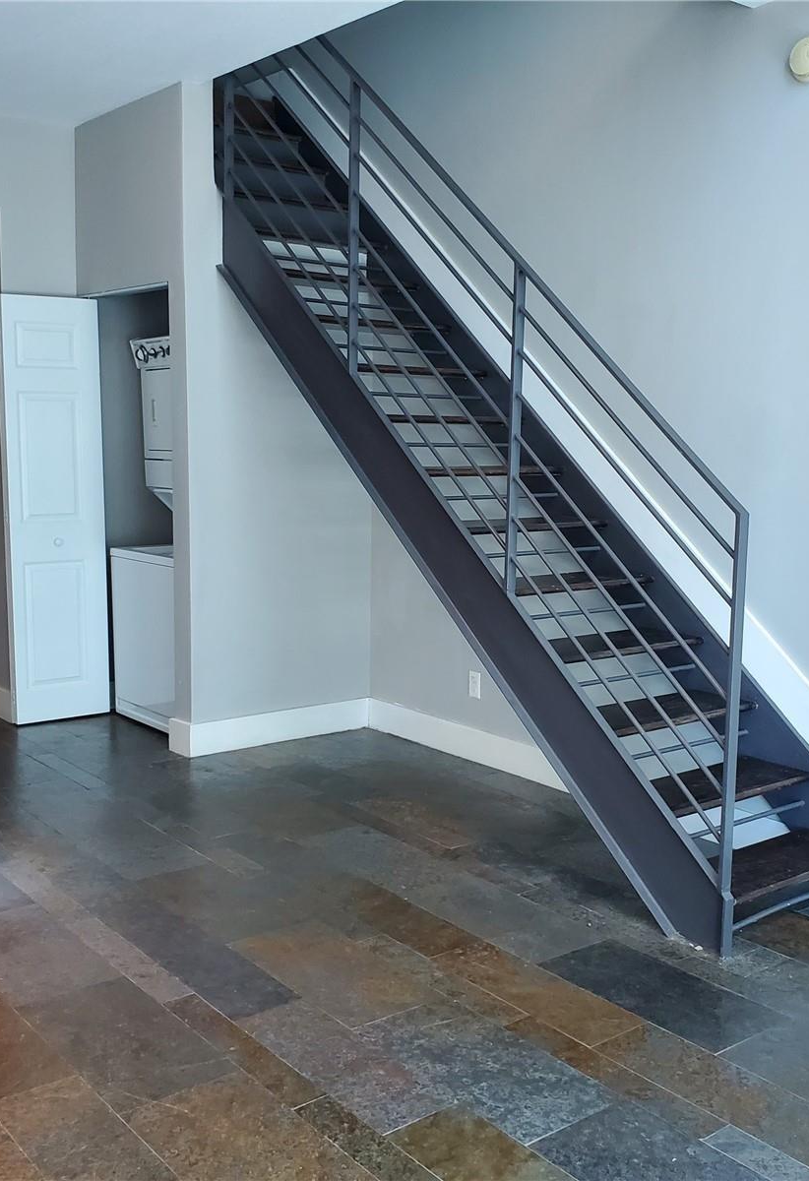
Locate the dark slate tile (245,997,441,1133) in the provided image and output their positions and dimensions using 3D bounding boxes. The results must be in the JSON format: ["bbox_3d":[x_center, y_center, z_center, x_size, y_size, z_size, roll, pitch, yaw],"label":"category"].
[{"bbox_3d":[-0.150,1.085,2.730,0.198,0.011,0.601,-5,9,-38],"label":"dark slate tile"}]

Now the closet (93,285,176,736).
[{"bbox_3d":[-0.966,-0.371,5.772,0.856,2.045,0.957,-6,10,-39],"label":"closet"}]

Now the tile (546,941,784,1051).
[{"bbox_3d":[0.646,1.034,3.029,0.290,0.014,0.587,-5,9,-39],"label":"tile"}]

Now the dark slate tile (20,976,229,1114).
[{"bbox_3d":[-0.657,1.051,2.762,0.296,0.014,0.579,-5,9,-39],"label":"dark slate tile"}]

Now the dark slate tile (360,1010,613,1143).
[{"bbox_3d":[0.178,1.090,2.724,0.299,0.011,0.601,-5,9,-38],"label":"dark slate tile"}]

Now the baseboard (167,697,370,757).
[{"bbox_3d":[-0.605,0.619,5.532,0.979,0.149,0.167,-6,10,-39],"label":"baseboard"}]

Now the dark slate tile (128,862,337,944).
[{"bbox_3d":[-0.573,0.962,3.655,0.309,0.012,0.595,-6,10,-39],"label":"dark slate tile"}]

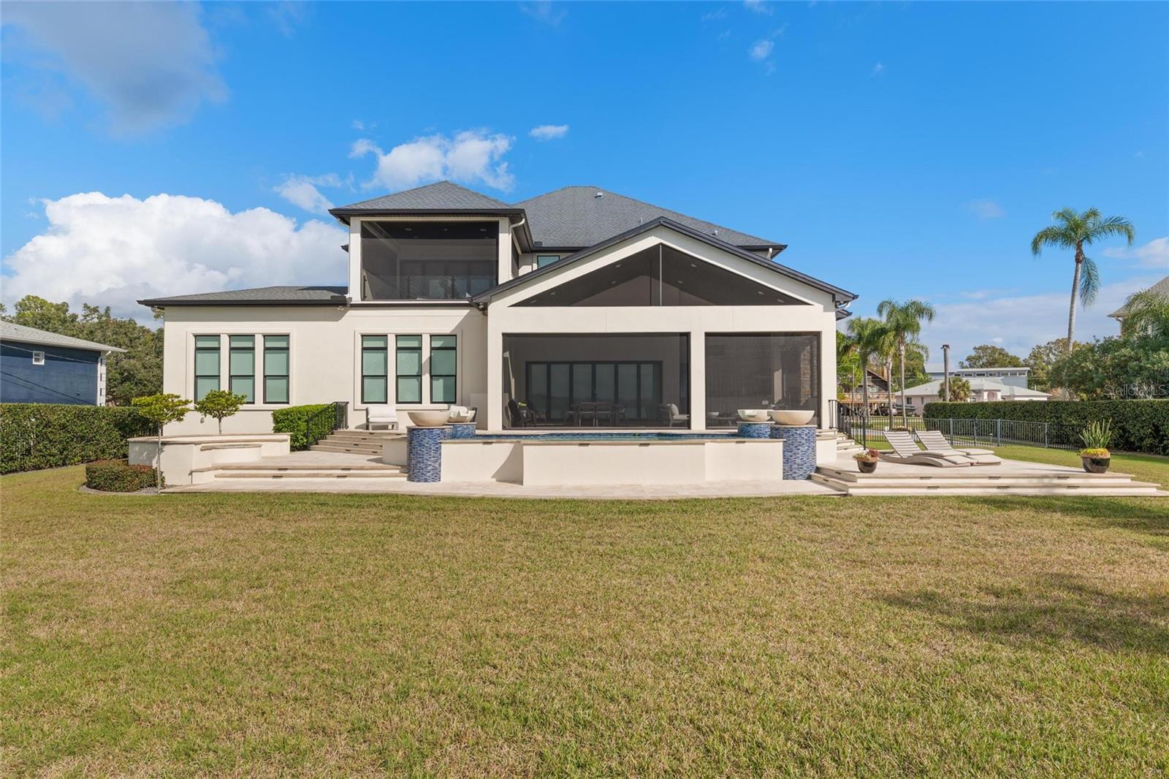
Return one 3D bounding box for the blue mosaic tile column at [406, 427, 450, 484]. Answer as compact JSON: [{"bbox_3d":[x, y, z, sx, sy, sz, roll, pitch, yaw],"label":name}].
[{"bbox_3d":[-3.831,1.566,16.021,1.050,1.330,1.050,0,-1,0],"label":"blue mosaic tile column"}]

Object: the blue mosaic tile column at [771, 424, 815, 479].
[{"bbox_3d":[4.942,1.460,15.303,1.070,1.224,1.070,0,-1,0],"label":"blue mosaic tile column"}]

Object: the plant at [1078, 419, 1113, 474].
[{"bbox_3d":[10.855,1.173,13.765,0.699,1.146,0.699,0,-1,0],"label":"plant"}]

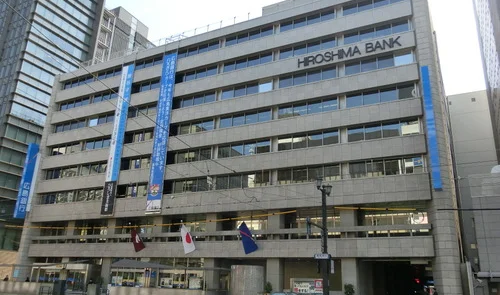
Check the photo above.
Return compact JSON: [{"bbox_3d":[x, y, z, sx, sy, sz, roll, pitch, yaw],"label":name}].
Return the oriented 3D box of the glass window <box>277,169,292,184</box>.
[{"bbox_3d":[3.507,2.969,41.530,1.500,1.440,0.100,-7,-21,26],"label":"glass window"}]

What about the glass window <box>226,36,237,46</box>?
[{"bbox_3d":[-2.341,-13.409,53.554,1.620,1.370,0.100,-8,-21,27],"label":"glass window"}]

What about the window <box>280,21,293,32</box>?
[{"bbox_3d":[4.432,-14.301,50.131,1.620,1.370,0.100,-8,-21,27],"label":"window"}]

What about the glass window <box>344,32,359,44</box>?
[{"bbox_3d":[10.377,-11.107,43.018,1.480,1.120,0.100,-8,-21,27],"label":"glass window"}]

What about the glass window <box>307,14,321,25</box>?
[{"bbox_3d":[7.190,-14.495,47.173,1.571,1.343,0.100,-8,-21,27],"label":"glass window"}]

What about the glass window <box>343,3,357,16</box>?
[{"bbox_3d":[9.943,-13.456,41.344,1.454,1.425,0.150,-8,-21,27],"label":"glass window"}]

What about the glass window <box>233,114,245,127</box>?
[{"bbox_3d":[-1.304,-3.002,46.592,1.480,1.270,0.100,-8,-21,27],"label":"glass window"}]

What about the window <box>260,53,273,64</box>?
[{"bbox_3d":[1.786,-9.969,47.394,1.541,1.443,0.150,-7,-21,27],"label":"window"}]

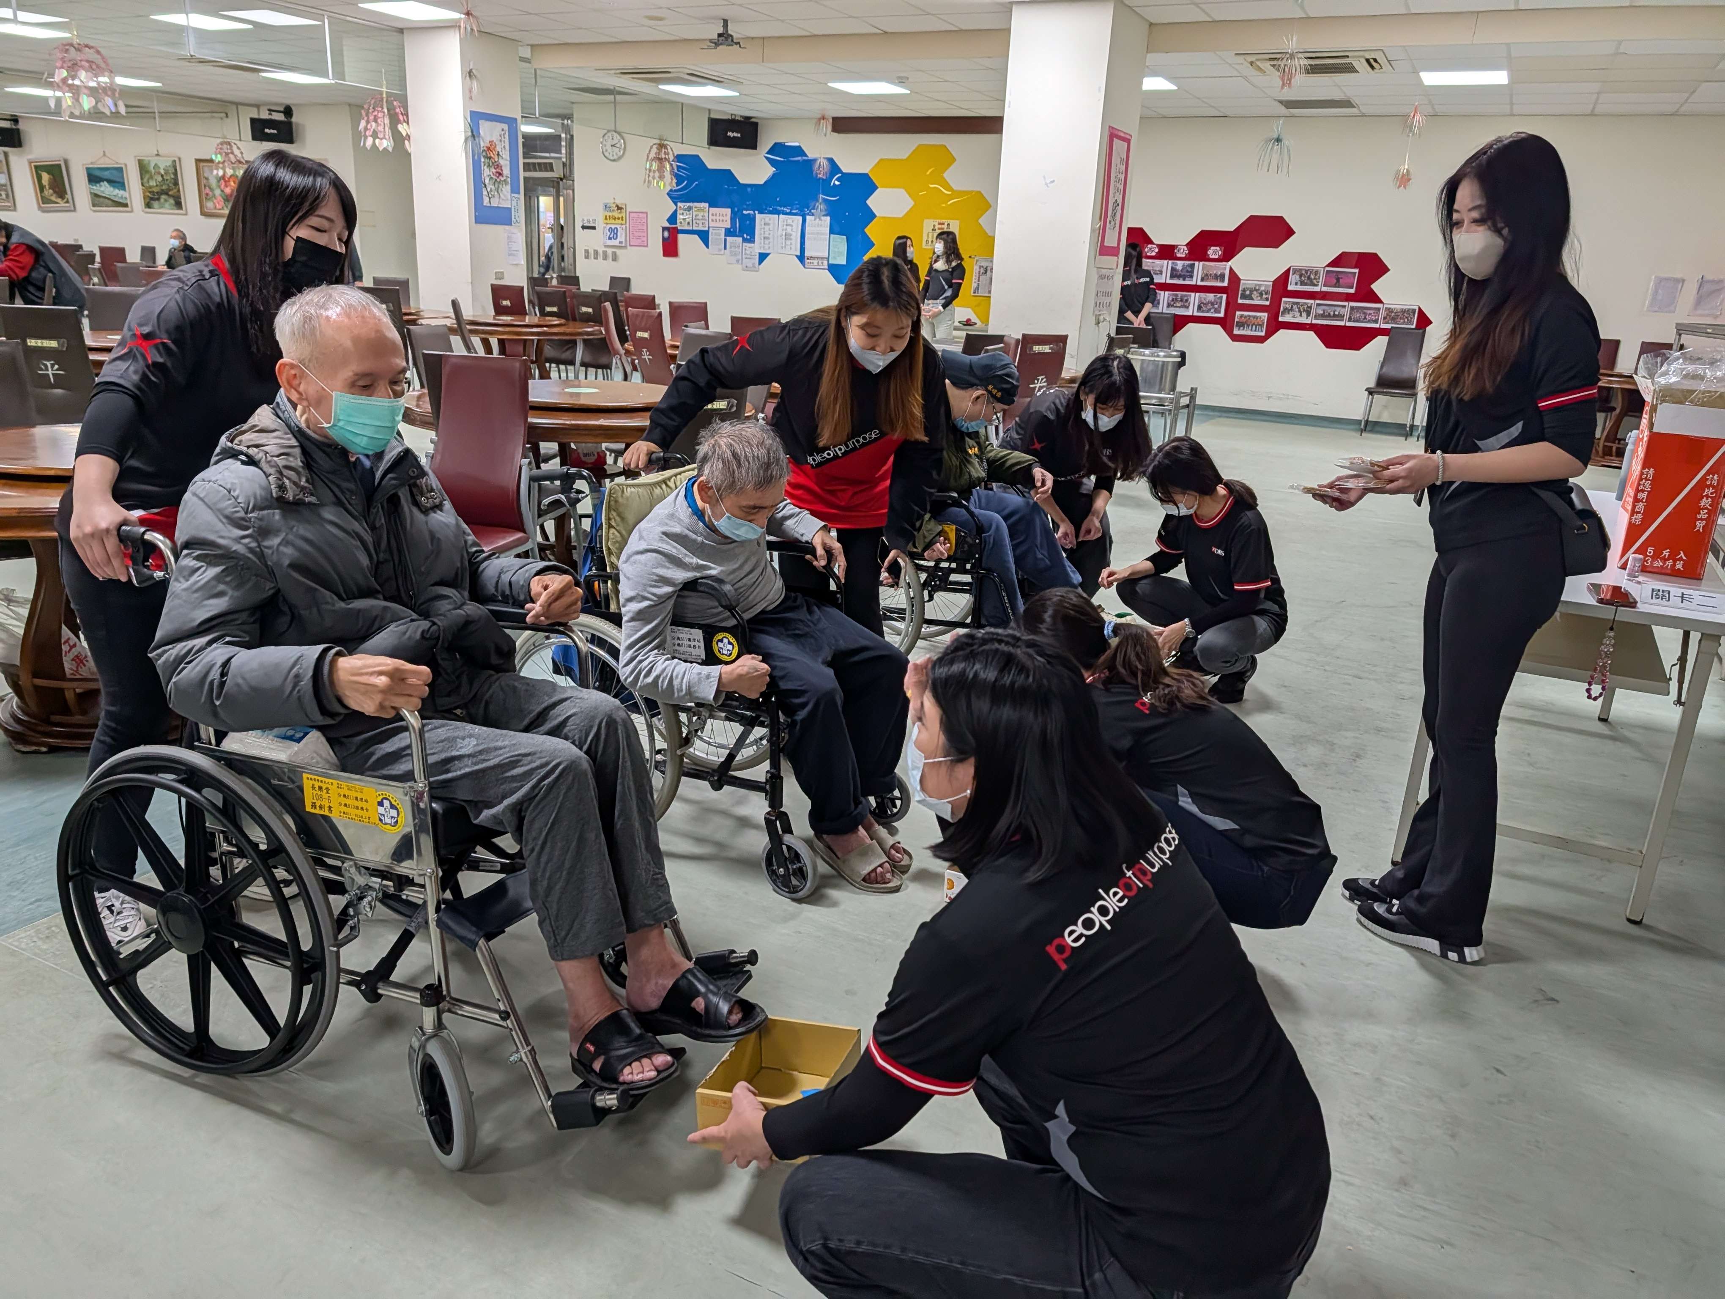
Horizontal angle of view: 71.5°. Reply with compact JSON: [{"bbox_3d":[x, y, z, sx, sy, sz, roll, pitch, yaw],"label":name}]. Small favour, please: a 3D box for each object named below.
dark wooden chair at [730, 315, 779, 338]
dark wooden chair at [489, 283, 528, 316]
[{"bbox_3d":[-0.622,-1.469,7.083,0.430,0.970,0.560,3,18,0],"label":"dark wooden chair"},{"bbox_3d":[-2.866,-2.547,10.074,0.430,0.980,0.560,5,18,6],"label":"dark wooden chair"}]

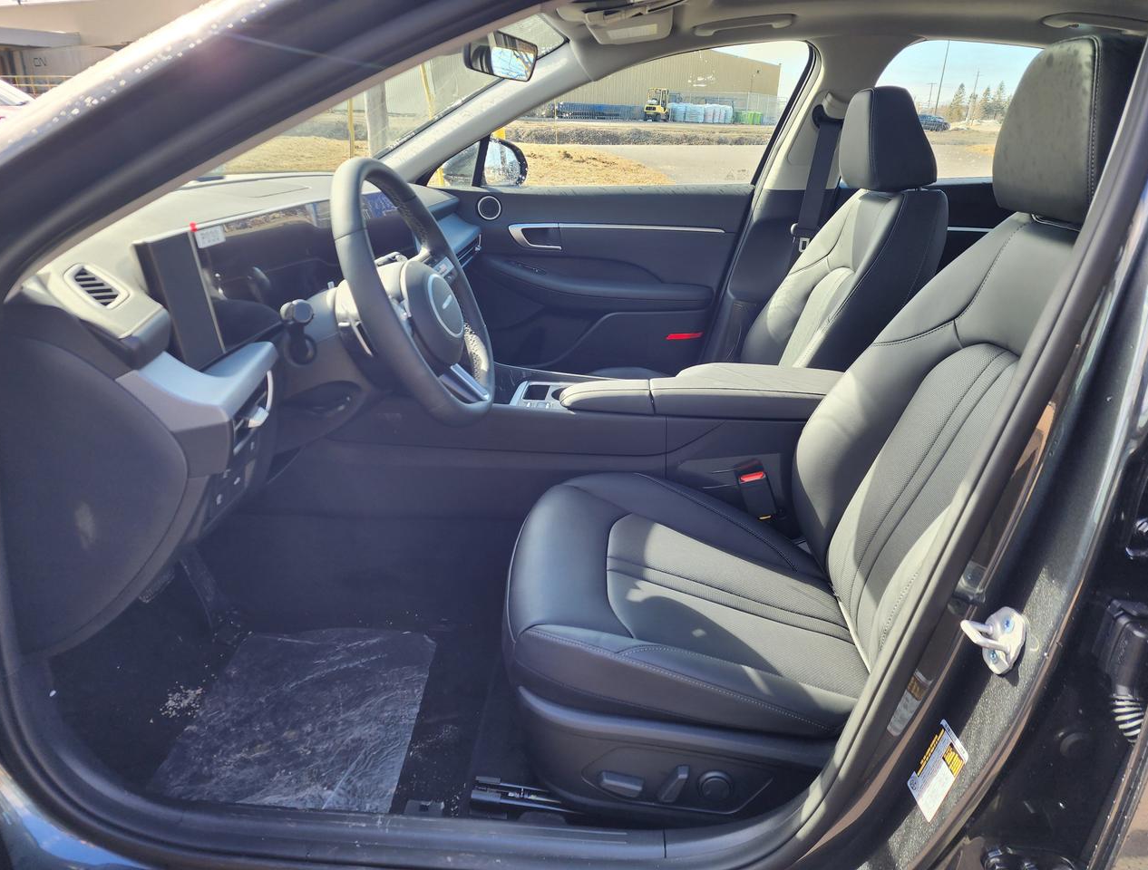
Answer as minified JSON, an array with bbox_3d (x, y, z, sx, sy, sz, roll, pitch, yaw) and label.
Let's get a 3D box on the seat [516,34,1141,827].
[{"bbox_3d":[0.284,-0.013,1.046,0.770,0.925,0.540,2,23,4],"label":"seat"}]

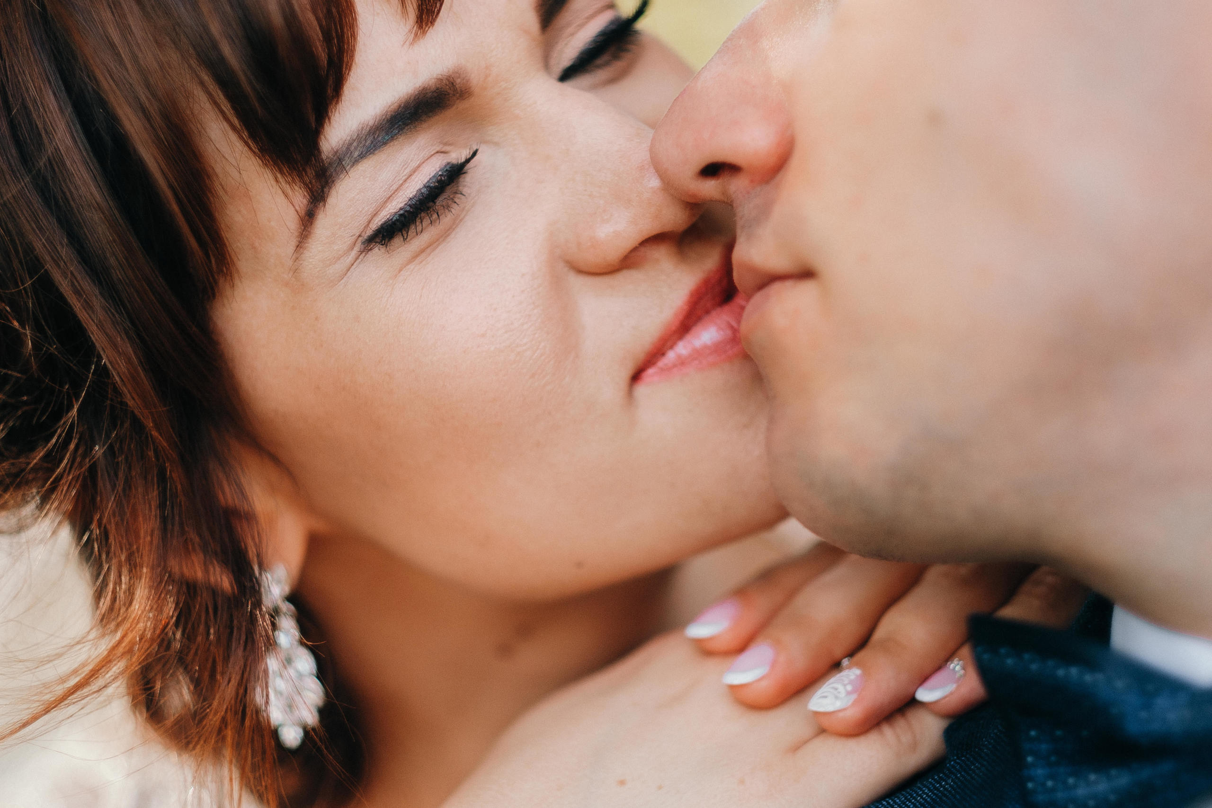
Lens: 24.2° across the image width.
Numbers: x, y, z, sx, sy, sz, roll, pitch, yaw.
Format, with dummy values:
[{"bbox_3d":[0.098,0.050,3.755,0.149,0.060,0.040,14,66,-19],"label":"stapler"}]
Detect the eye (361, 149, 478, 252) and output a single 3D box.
[{"bbox_3d":[-0.043,-0.048,0.660,0.035,0.014,0.012,-39,-2,-20],"label":"eye"}]

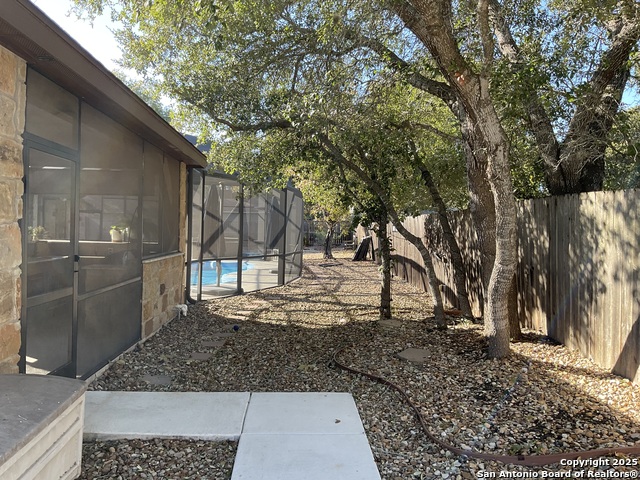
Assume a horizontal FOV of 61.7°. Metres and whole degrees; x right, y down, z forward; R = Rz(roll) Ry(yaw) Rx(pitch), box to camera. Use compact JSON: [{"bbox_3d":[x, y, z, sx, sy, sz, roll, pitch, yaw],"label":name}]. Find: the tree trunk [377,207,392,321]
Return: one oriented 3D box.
[{"bbox_3d":[1.079,0.398,8.900,0.249,1.809,0.220,1,1,0],"label":"tree trunk"}]

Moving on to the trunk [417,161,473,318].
[{"bbox_3d":[2.040,0.000,8.750,0.930,2.595,0.380,1,1,0],"label":"trunk"}]

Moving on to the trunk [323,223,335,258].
[{"bbox_3d":[0.404,0.024,25.500,0.571,1.712,0.450,1,1,0],"label":"trunk"}]

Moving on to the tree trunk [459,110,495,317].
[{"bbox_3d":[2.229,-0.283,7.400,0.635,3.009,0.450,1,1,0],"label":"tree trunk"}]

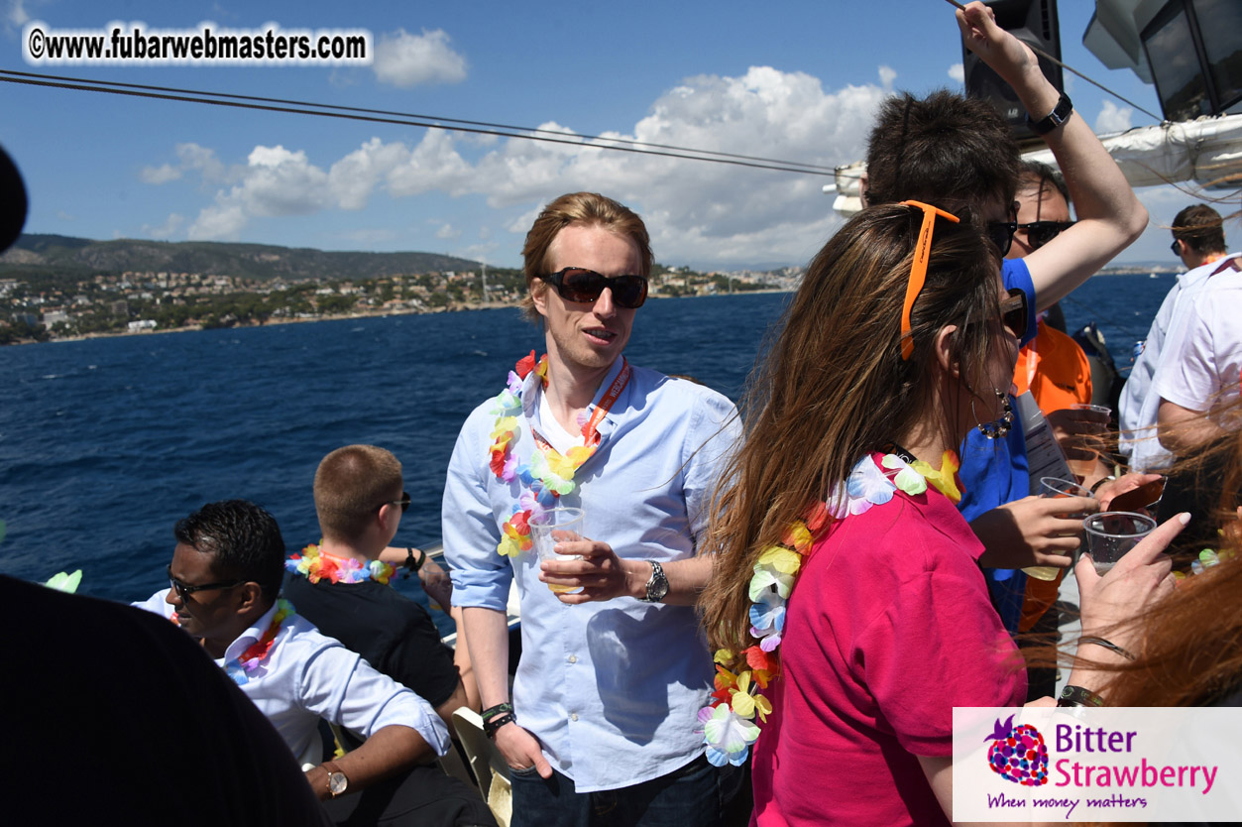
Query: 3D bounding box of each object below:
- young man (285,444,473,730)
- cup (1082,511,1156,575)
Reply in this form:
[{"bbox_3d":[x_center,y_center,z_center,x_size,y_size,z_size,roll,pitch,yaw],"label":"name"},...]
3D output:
[{"bbox_3d":[-0.406,0.688,2.295,0.540,1.280,0.740,4,9,43],"label":"young man"},{"bbox_3d":[0.584,0.179,1.131,0.077,0.105,0.077,-5,12,1],"label":"cup"}]

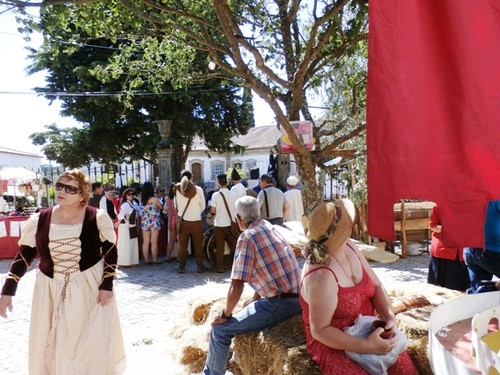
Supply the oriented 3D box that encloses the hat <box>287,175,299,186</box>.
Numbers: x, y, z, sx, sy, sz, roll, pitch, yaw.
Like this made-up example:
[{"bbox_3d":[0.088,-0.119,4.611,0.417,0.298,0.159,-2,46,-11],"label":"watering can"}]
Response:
[{"bbox_3d":[0.753,-0.124,6.400,0.200,0.180,0.220,0,0,0],"label":"hat"}]

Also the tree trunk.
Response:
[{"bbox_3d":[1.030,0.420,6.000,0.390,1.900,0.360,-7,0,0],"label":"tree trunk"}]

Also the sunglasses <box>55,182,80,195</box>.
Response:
[{"bbox_3d":[-1.164,0.022,2.348,0.145,0.050,0.140,12,-10,8],"label":"sunglasses"}]

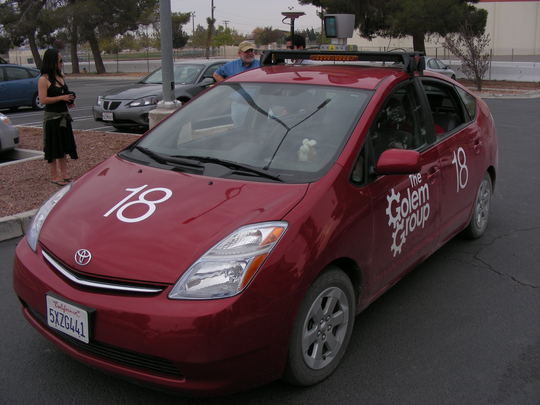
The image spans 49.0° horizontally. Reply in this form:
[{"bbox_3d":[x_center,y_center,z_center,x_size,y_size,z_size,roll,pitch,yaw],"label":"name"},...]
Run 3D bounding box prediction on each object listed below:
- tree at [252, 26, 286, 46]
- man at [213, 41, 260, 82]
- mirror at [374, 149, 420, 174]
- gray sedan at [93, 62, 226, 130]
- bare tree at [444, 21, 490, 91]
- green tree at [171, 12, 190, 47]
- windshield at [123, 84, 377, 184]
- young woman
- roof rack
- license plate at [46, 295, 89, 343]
[{"bbox_3d":[-0.253,-27.834,100.000,5.400,4.000,5.000,-1,15,0],"label":"tree"},{"bbox_3d":[-0.280,-0.740,5.930,0.580,1.680,0.420,-10,18,-32],"label":"man"},{"bbox_3d":[0.691,-0.228,3.248,0.230,0.138,0.145,10,18,35],"label":"mirror"},{"bbox_3d":[-1.432,-2.314,12.464,1.820,1.440,4.850,11,19,37],"label":"gray sedan"},{"bbox_3d":[6.430,-4.720,19.300,1.500,2.350,1.500,-1,15,0],"label":"bare tree"},{"bbox_3d":[-10.746,-20.547,70.000,3.200,4.800,3.200,-1,15,0],"label":"green tree"},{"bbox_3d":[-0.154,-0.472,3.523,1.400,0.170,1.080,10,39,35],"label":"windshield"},{"bbox_3d":[-2.560,-1.025,7.080,0.400,1.600,0.450,7,17,27],"label":"young woman"},{"bbox_3d":[0.477,-1.005,4.280,1.310,0.200,0.320,10,18,35],"label":"roof rack"},{"bbox_3d":[-0.922,0.530,2.692,0.308,0.155,0.020,10,14,35],"label":"license plate"}]

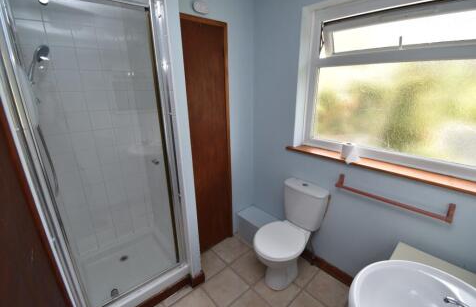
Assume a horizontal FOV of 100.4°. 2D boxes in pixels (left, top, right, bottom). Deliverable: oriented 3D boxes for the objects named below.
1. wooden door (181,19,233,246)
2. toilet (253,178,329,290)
[{"bbox_3d":[-0.282,-0.013,1.774,0.515,2.086,0.047,-15,23,-38],"label":"wooden door"},{"bbox_3d":[0.395,0.701,1.650,0.615,0.782,0.371,-15,23,-38],"label":"toilet"}]

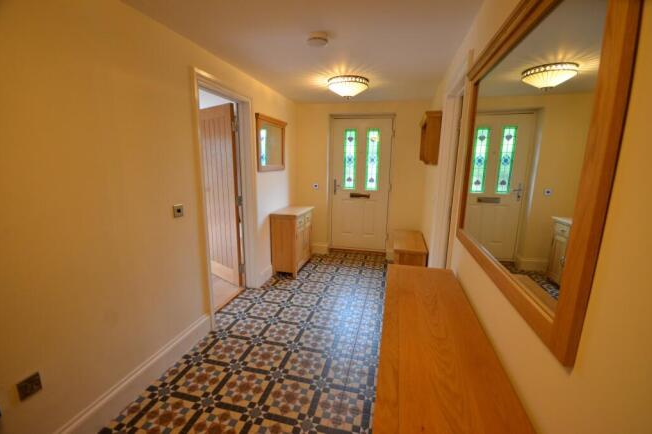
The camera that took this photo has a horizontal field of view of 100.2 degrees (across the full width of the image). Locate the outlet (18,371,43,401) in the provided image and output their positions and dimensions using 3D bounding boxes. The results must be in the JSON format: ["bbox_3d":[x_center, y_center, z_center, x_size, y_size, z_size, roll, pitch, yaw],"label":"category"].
[{"bbox_3d":[-1.277,0.737,1.179,0.012,0.087,0.082,3,11,14],"label":"outlet"}]

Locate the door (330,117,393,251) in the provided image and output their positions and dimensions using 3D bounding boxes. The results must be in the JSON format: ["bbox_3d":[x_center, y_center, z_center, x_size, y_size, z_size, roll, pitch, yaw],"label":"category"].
[{"bbox_3d":[0.531,-0.458,4.223,0.870,2.040,0.060,2,11,10],"label":"door"}]

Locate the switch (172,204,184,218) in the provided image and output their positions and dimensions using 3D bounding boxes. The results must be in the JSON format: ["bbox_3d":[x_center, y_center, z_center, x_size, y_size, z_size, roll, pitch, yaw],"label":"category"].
[{"bbox_3d":[-1.044,-0.040,1.942,0.012,0.086,0.085,3,11,14],"label":"switch"}]

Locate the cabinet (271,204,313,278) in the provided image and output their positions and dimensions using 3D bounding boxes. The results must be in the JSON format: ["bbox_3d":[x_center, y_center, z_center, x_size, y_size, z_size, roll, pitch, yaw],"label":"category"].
[{"bbox_3d":[-0.432,0.314,3.673,0.370,0.825,0.700,3,11,14],"label":"cabinet"}]

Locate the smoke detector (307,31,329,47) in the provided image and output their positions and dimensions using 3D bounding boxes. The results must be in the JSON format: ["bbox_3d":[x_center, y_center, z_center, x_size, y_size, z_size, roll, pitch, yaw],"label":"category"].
[{"bbox_3d":[-0.054,-1.225,1.875,0.133,0.046,0.133,3,11,14],"label":"smoke detector"}]

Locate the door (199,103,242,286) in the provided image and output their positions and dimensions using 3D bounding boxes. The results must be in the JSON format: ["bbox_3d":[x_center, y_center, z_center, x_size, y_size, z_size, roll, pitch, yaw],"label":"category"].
[{"bbox_3d":[-1.277,-0.223,3.219,0.762,1.985,0.045,9,14,37],"label":"door"}]

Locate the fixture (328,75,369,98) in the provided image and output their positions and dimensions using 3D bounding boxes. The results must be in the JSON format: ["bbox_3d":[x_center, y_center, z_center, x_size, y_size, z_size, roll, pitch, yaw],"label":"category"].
[{"bbox_3d":[0.236,-1.340,2.865,0.430,0.180,0.430,3,11,14],"label":"fixture"}]

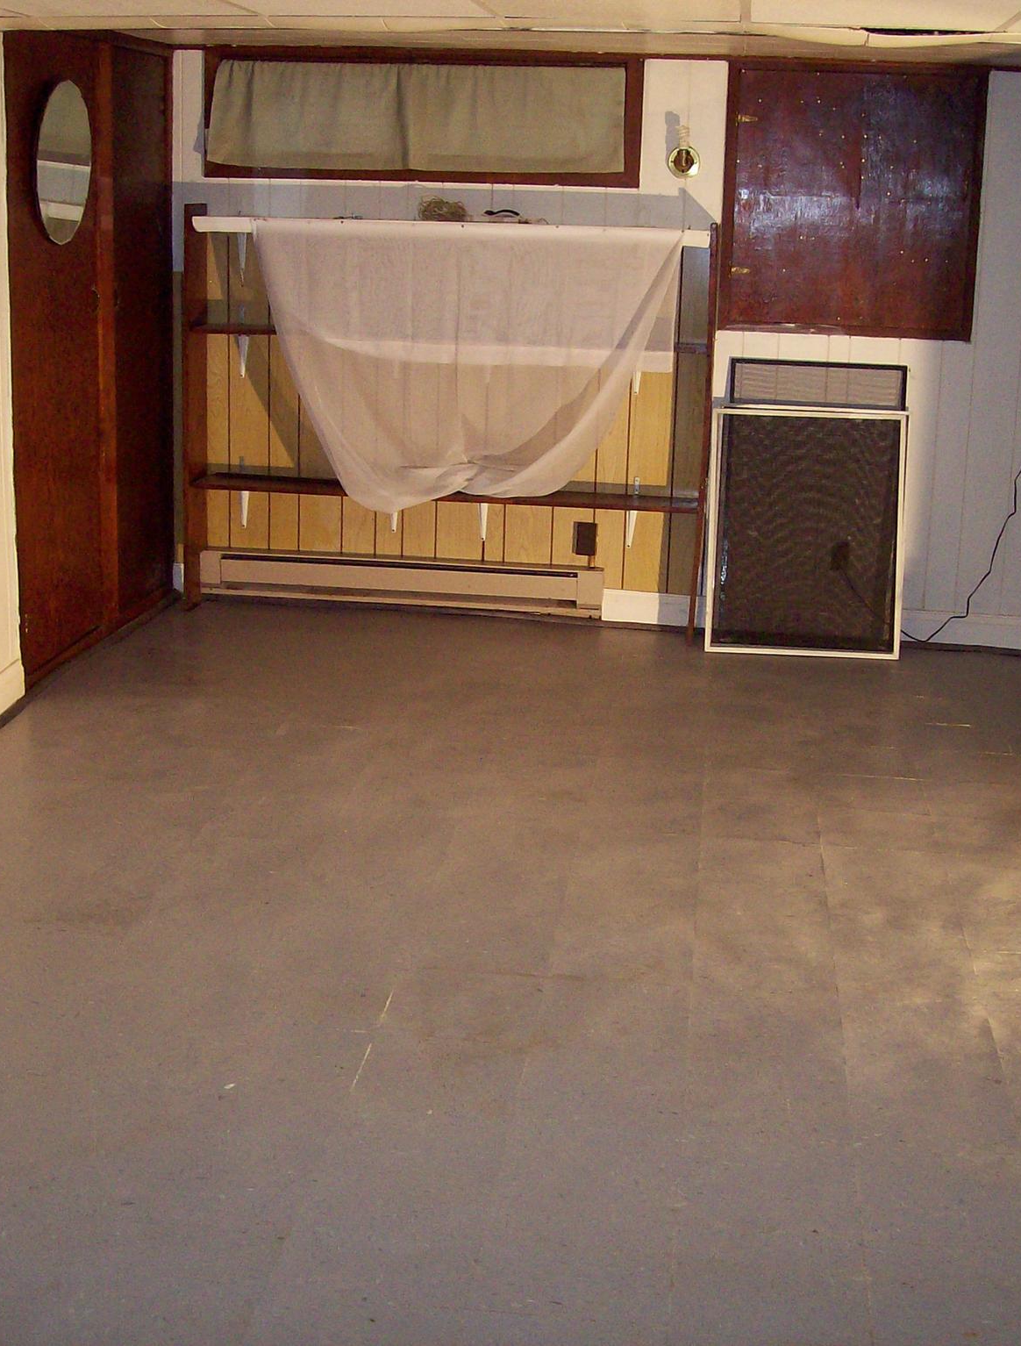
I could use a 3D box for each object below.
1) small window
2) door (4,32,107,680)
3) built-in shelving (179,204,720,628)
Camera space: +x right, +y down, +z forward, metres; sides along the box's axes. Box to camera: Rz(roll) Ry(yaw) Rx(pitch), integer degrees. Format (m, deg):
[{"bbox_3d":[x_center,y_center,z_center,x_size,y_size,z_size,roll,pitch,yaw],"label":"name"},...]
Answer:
[{"bbox_3d":[-0.327,-1.965,6.643,1.575,0.455,0.080,3,15,6],"label":"small window"},{"bbox_3d":[-1.463,-1.017,6.036,0.050,1.960,0.810,3,15,6],"label":"door"},{"bbox_3d":[-0.248,-0.917,6.853,1.930,1.505,0.230,3,15,6],"label":"built-in shelving"}]

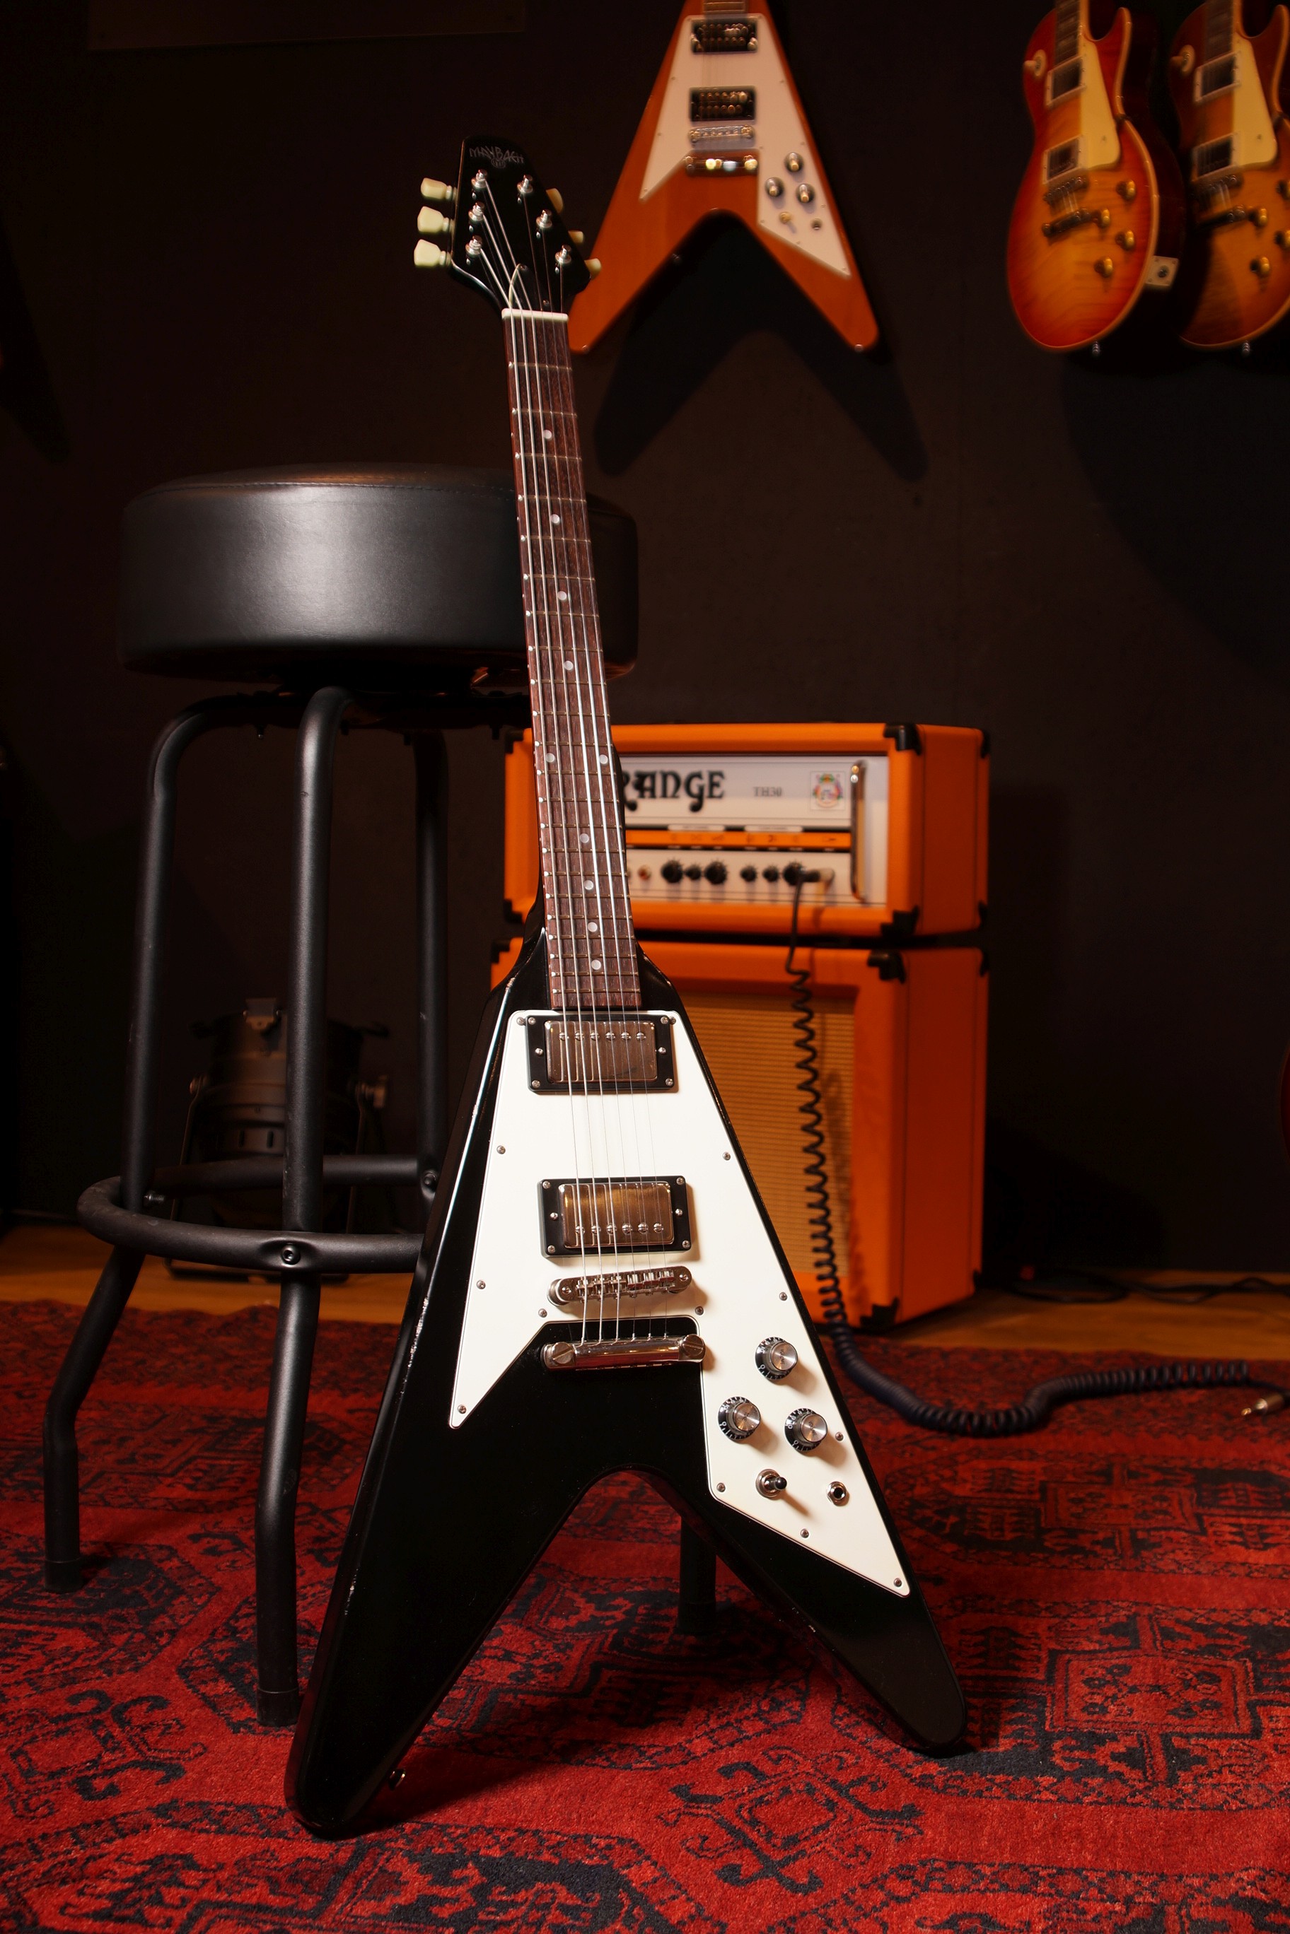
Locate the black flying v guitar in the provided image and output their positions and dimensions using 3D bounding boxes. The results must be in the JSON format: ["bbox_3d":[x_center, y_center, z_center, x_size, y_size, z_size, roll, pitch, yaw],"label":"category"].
[{"bbox_3d":[-0.046,-0.049,1.401,0.410,1.080,0.080,0,-15,-20],"label":"black flying v guitar"}]

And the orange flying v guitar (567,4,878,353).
[{"bbox_3d":[0.108,-1.355,3.030,0.410,1.080,0.080,0,-4,7],"label":"orange flying v guitar"}]

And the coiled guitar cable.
[{"bbox_3d":[0.410,0.160,2.319,0.520,0.530,0.500,1,3,0],"label":"coiled guitar cable"}]

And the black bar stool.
[{"bbox_3d":[-0.187,0.051,1.577,0.420,0.800,0.420,1,3,0],"label":"black bar stool"}]

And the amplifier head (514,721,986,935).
[{"bbox_3d":[0.121,-0.163,2.760,0.547,0.252,0.232,2,3,29],"label":"amplifier head"}]

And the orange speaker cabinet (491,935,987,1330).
[{"bbox_3d":[0.115,0.182,2.811,0.547,0.445,0.285,2,3,29],"label":"orange speaker cabinet"}]

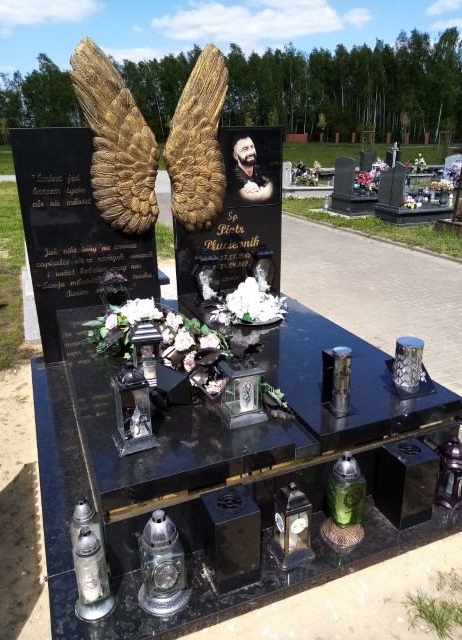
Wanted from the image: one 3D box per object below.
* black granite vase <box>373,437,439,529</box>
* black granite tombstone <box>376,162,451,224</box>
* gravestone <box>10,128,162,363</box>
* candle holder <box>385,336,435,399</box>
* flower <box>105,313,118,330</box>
[{"bbox_3d":[0.680,0.630,1.853,0.148,0.286,0.148,-9,22,-21],"label":"black granite vase"},{"bbox_3d":[3.641,-2.502,9.387,1.450,1.120,0.850,-9,22,-21],"label":"black granite tombstone"},{"bbox_3d":[-0.886,-0.468,3.151,0.813,1.459,0.084,-9,22,-21],"label":"gravestone"},{"bbox_3d":[0.754,0.196,2.018,0.177,0.217,0.158,-9,22,-21],"label":"candle holder"},{"bbox_3d":[-0.647,0.011,2.604,0.069,0.084,0.069,-6,21,-14],"label":"flower"}]

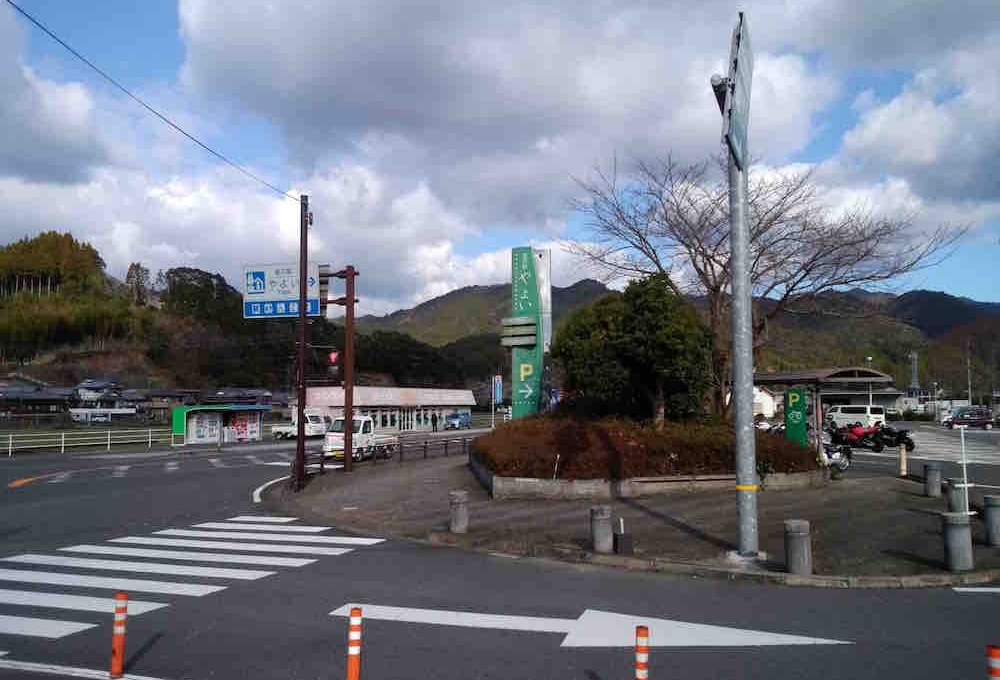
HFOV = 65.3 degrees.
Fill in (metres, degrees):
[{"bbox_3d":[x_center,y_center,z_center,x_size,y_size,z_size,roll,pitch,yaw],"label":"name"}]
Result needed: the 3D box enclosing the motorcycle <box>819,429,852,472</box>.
[{"bbox_3d":[10.439,3.505,24.489,0.750,1.220,2.050,1,-5,-15],"label":"motorcycle"}]

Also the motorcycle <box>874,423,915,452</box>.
[{"bbox_3d":[17.623,4.388,34.948,0.800,1.160,2.100,3,-6,-35],"label":"motorcycle"}]

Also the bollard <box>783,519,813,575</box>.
[{"bbox_3d":[3.681,2.539,9.634,0.305,0.610,0.305,0,-5,0],"label":"bollard"}]

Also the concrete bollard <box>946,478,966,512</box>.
[{"bbox_3d":[8.555,2.907,14.654,0.320,0.670,0.320,0,-5,0],"label":"concrete bollard"}]

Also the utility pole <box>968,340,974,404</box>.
[{"bbox_3d":[54.379,4.705,89.898,0.300,9.300,0.300,0,-5,0],"label":"utility pole"}]

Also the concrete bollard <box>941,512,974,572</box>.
[{"bbox_3d":[5.837,2.562,9.914,0.305,0.630,0.305,0,-5,0],"label":"concrete bollard"}]

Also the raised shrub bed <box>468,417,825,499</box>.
[{"bbox_3d":[4.077,3.149,22.815,9.600,1.600,11.500,0,-5,-5],"label":"raised shrub bed"}]

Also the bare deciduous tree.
[{"bbox_3d":[8.146,-0.849,24.453,11.800,9.000,10.800,0,-5,0],"label":"bare deciduous tree"}]

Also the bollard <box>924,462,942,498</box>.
[{"bbox_3d":[9.613,3.104,17.296,0.300,0.710,0.300,0,-5,0],"label":"bollard"}]

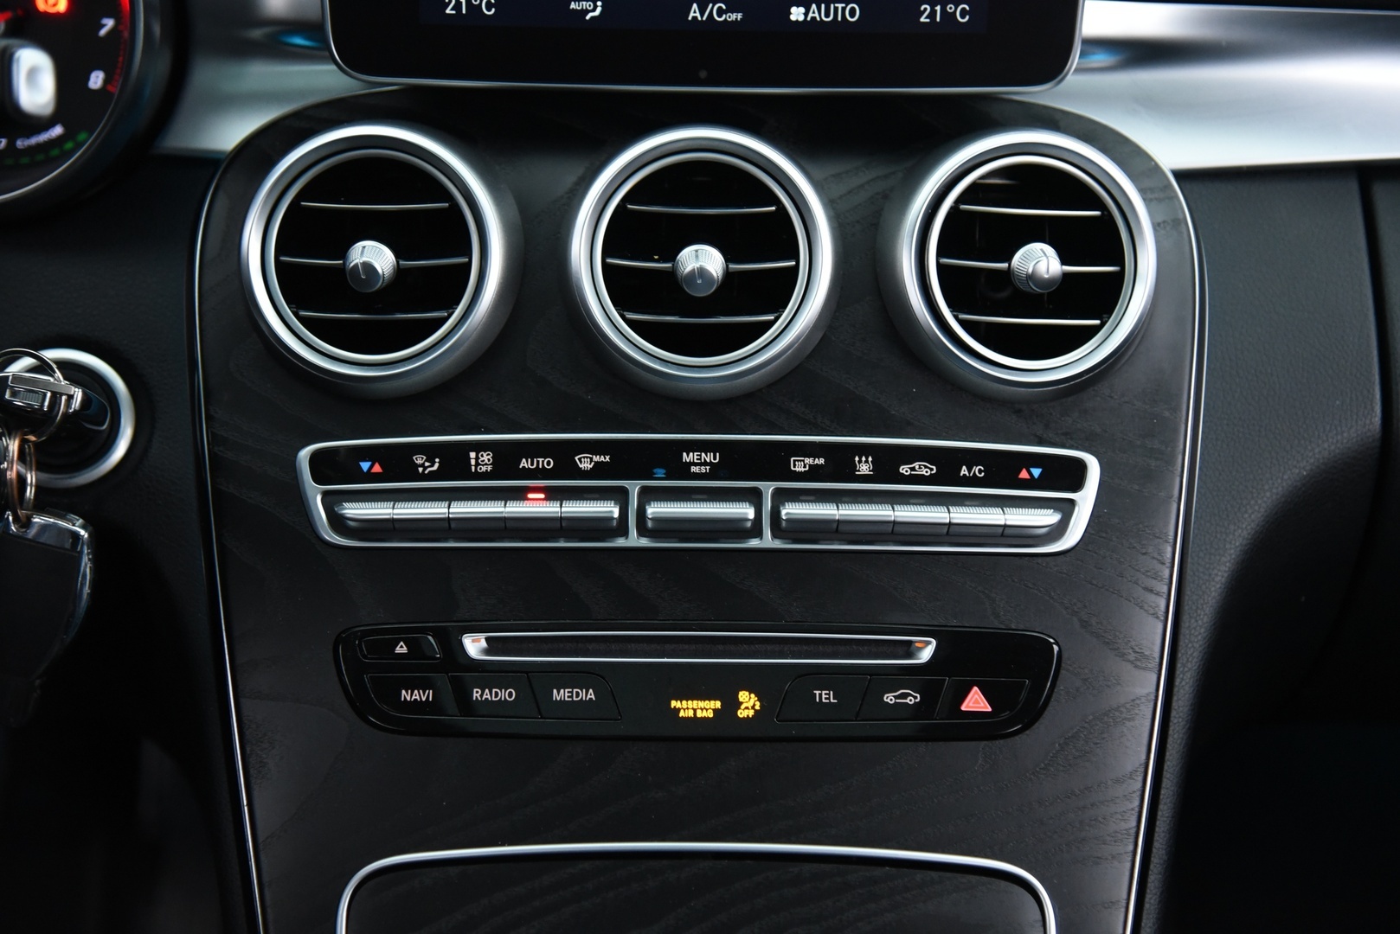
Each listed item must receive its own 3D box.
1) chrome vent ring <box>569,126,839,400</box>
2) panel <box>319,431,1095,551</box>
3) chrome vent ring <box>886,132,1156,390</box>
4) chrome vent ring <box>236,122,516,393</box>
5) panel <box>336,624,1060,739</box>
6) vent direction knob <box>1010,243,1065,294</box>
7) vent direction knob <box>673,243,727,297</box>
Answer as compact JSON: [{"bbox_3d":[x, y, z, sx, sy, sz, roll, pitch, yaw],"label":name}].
[{"bbox_3d":[0.001,-0.061,0.748,0.081,0.081,0.028,1,-3,0],"label":"chrome vent ring"},{"bbox_3d":[0.000,0.008,0.742,0.231,0.032,0.020,1,-10,0],"label":"panel"},{"bbox_3d":[0.094,-0.061,0.748,0.079,0.079,0.028,1,-3,-5],"label":"chrome vent ring"},{"bbox_3d":[-0.095,-0.062,0.748,0.081,0.081,0.028,1,-3,4],"label":"chrome vent ring"},{"bbox_3d":[-0.001,0.062,0.732,0.207,0.031,0.018,1,-16,0],"label":"panel"},{"bbox_3d":[0.100,-0.058,0.747,0.015,0.015,0.015,1,15,-6],"label":"vent direction knob"},{"bbox_3d":[0.000,-0.057,0.747,0.016,0.016,0.015,1,15,0],"label":"vent direction knob"}]

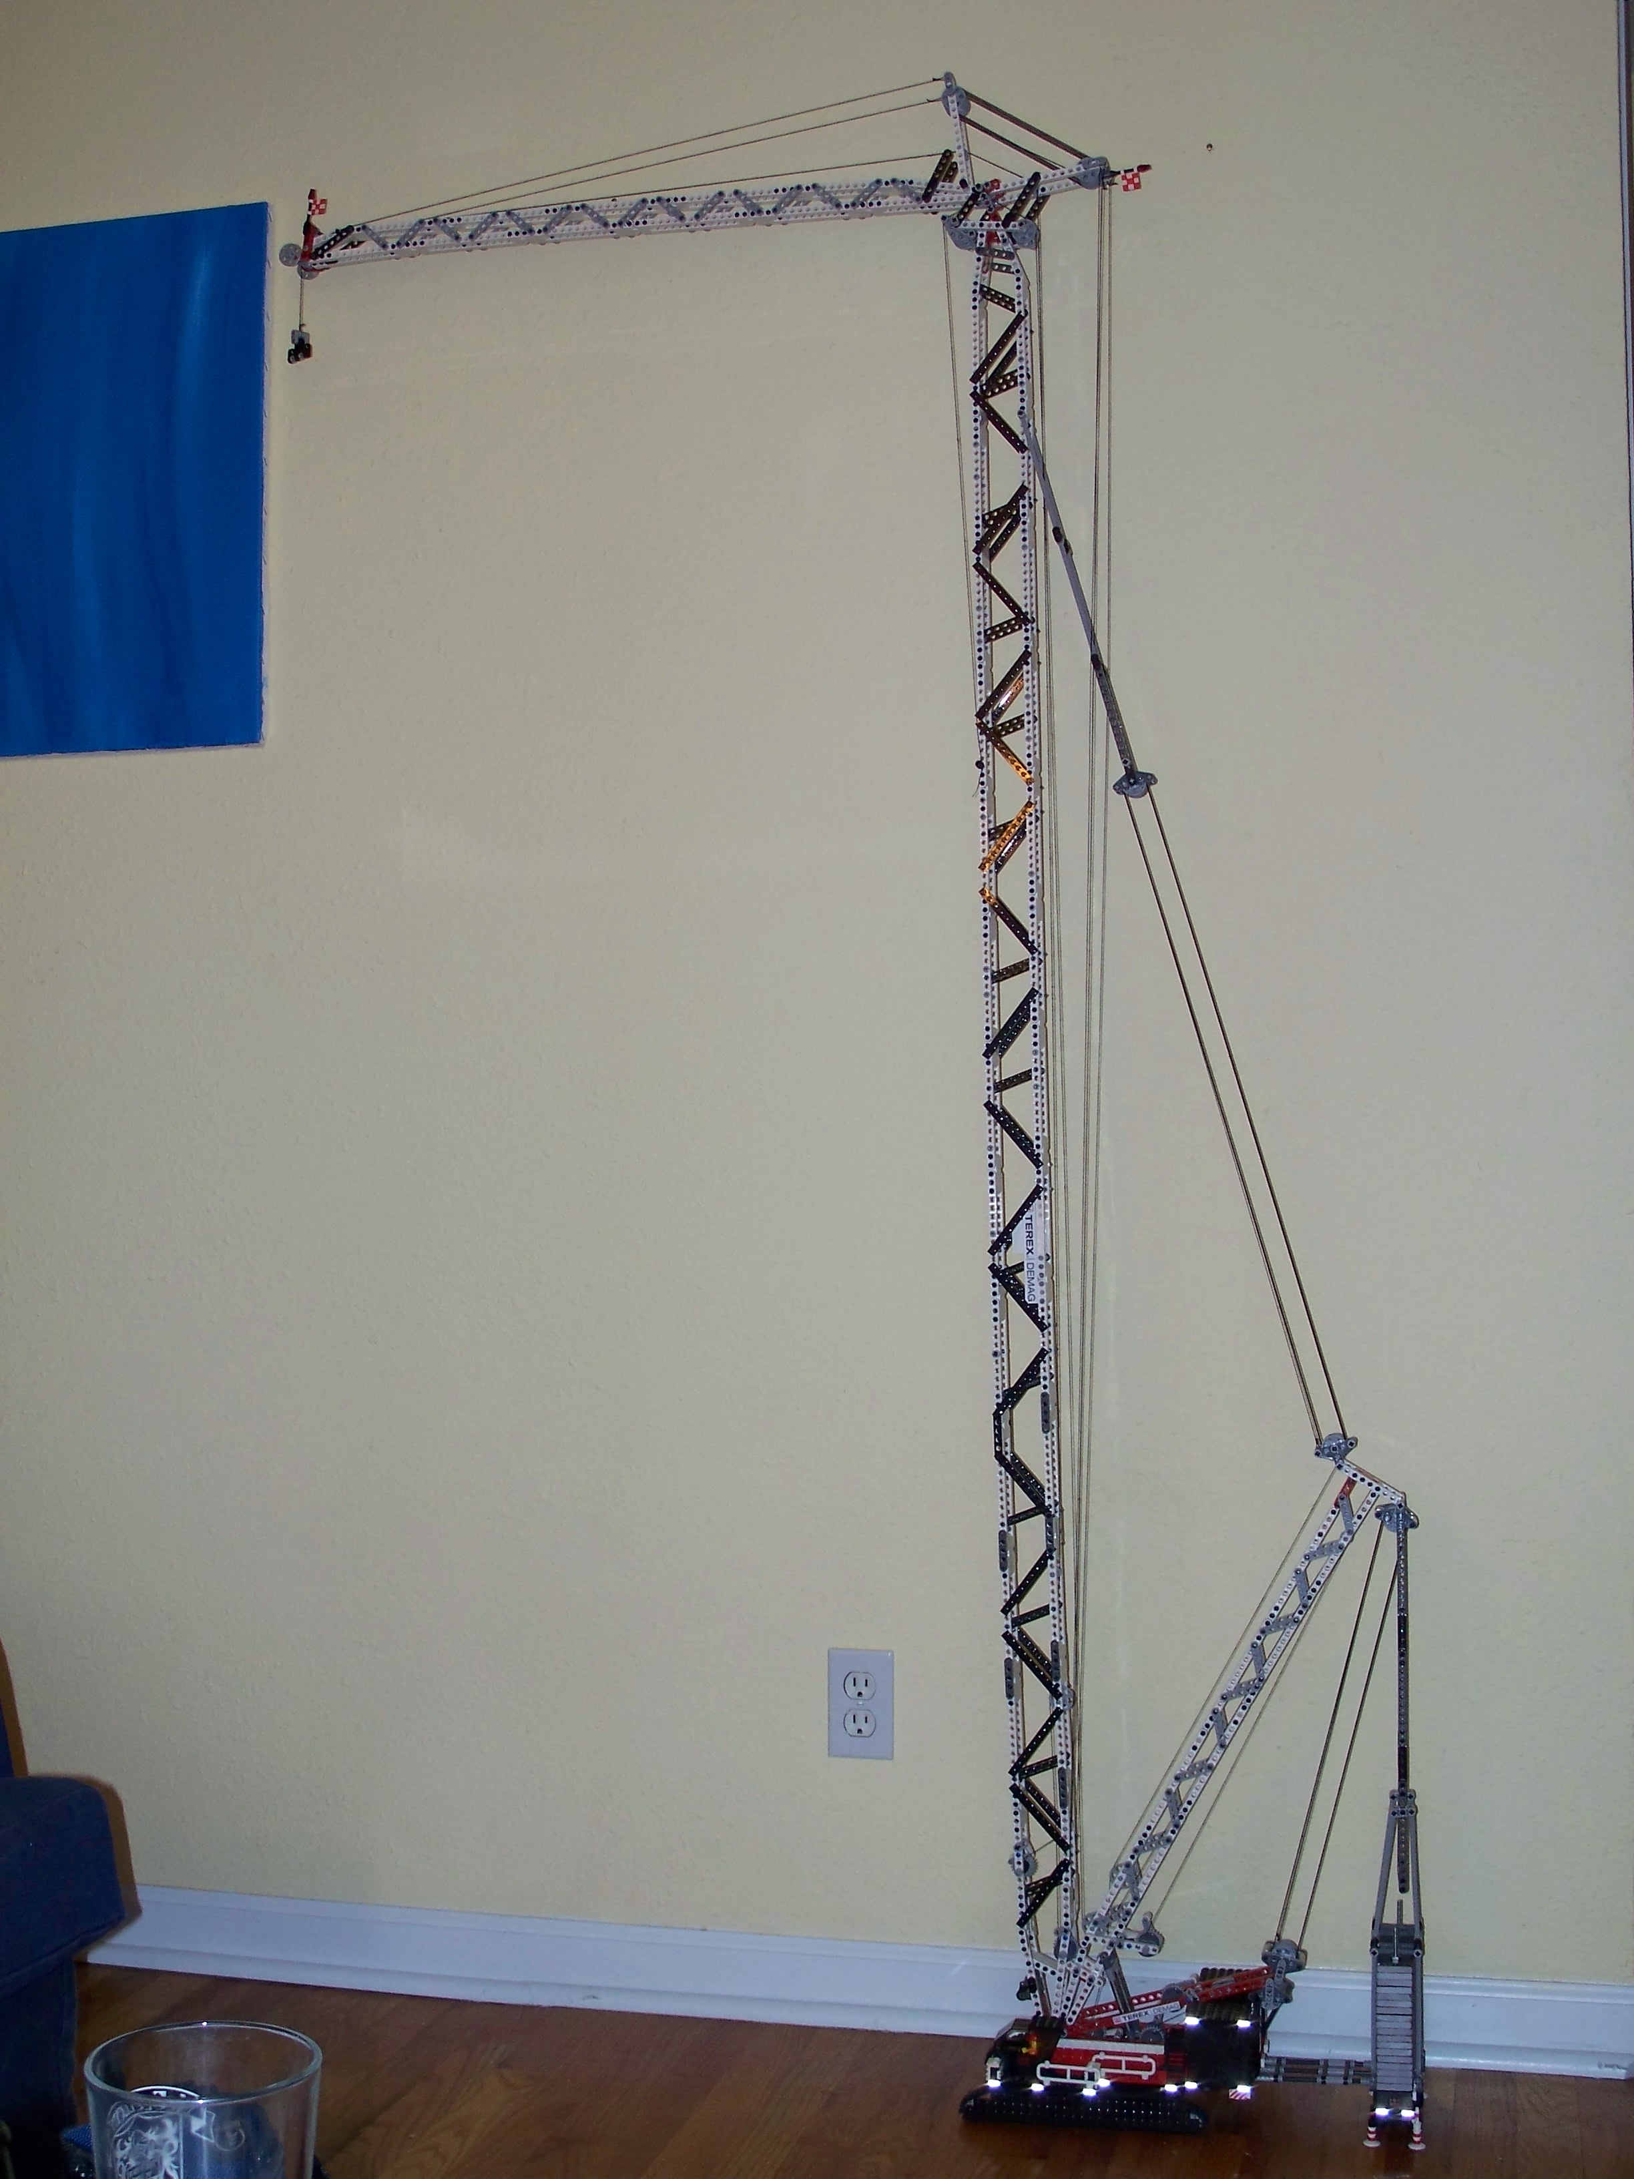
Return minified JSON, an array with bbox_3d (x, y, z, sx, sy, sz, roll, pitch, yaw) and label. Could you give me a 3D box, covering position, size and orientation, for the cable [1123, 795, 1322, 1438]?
[{"bbox_3d":[0.375,0.022,2.510,0.005,0.623,0.005,-17,-6,13],"label":"cable"}]

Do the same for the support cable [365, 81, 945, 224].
[{"bbox_3d":[-0.168,-0.919,2.662,0.606,0.003,0.003,-9,-4,13],"label":"support cable"}]

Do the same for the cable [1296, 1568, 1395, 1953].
[{"bbox_3d":[0.486,0.594,2.462,0.004,0.394,0.004,14,1,14],"label":"cable"}]

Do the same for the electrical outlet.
[{"bbox_3d":[0.046,0.641,2.820,0.070,0.114,0.007,-1,-2,14],"label":"electrical outlet"}]

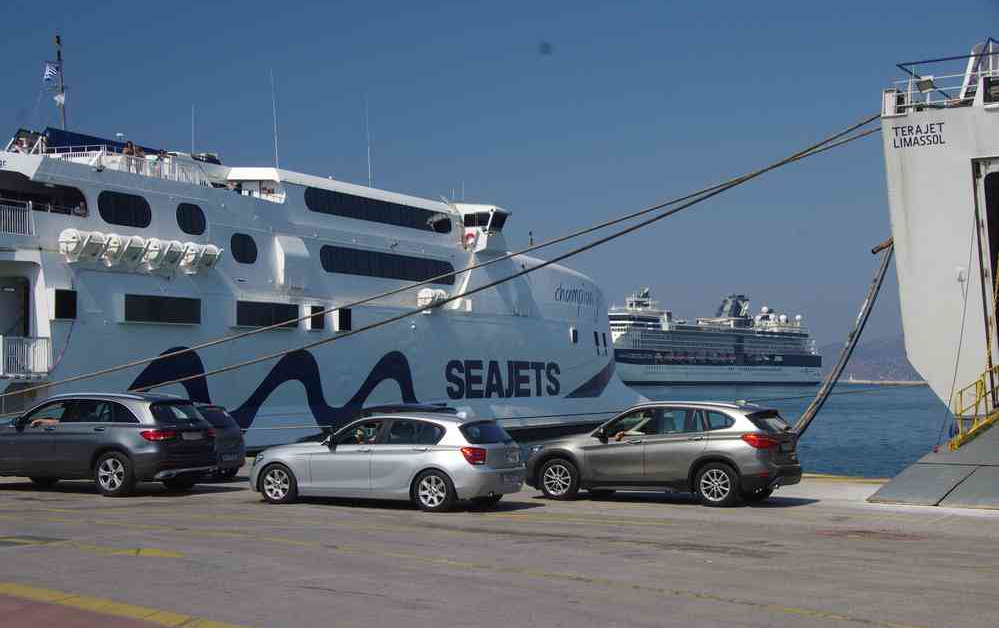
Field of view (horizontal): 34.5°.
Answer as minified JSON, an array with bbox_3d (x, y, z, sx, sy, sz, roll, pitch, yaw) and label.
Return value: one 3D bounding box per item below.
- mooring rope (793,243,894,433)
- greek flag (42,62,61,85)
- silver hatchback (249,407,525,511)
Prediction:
[{"bbox_3d":[7.353,0.639,34.448,0.350,0.550,7.510,-1,36,36],"label":"mooring rope"},{"bbox_3d":[-21.991,-11.791,79.000,0.900,1.200,0.300,1,-2,-16],"label":"greek flag"},{"bbox_3d":[-1.784,2.256,25.094,4.324,1.425,1.790,-1,-3,25],"label":"silver hatchback"}]

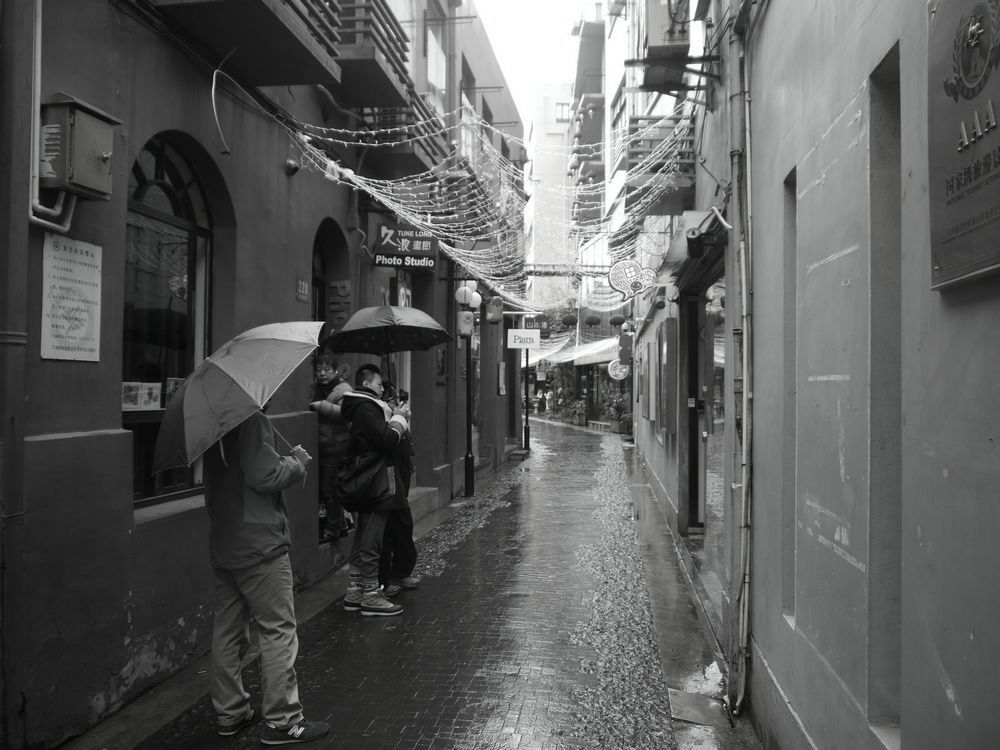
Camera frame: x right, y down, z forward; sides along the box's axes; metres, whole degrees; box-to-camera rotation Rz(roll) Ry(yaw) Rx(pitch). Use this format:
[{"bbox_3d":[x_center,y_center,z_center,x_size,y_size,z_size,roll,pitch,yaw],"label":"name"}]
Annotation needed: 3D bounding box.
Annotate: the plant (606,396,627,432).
[{"bbox_3d":[4.806,1.673,33.662,0.820,1.420,0.780,0,-1,10],"label":"plant"}]

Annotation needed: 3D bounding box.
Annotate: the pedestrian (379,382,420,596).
[{"bbox_3d":[-0.802,0.891,6.450,0.450,1.630,0.500,1,-2,-25],"label":"pedestrian"}]

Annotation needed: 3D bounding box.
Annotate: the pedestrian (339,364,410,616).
[{"bbox_3d":[-0.906,0.822,5.892,0.480,1.740,0.540,1,-2,-30],"label":"pedestrian"}]

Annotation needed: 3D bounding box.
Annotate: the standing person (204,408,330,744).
[{"bbox_3d":[-1.077,0.778,3.706,0.470,1.720,0.500,1,-2,-38],"label":"standing person"}]

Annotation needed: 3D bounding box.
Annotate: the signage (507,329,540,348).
[{"bbox_3d":[0.585,-0.859,19.300,0.764,0.460,0.060,0,-1,8],"label":"signage"}]

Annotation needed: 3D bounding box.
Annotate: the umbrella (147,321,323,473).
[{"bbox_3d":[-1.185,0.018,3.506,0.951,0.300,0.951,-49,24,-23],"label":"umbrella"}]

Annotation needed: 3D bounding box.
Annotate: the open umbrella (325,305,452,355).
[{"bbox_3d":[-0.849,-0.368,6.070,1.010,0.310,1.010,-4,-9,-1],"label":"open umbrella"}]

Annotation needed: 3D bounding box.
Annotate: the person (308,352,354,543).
[{"bbox_3d":[-1.424,0.636,6.999,0.500,1.620,0.420,0,-1,12],"label":"person"}]

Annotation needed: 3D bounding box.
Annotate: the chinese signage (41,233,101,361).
[{"bbox_3d":[-2.016,-0.357,3.847,0.025,0.571,0.389,0,-1,11],"label":"chinese signage"}]

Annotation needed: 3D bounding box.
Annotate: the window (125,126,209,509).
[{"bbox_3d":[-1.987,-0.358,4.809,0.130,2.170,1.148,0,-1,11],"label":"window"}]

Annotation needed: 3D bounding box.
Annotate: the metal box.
[{"bbox_3d":[-1.951,-1.065,3.763,0.182,0.496,0.348,0,-1,11],"label":"metal box"}]

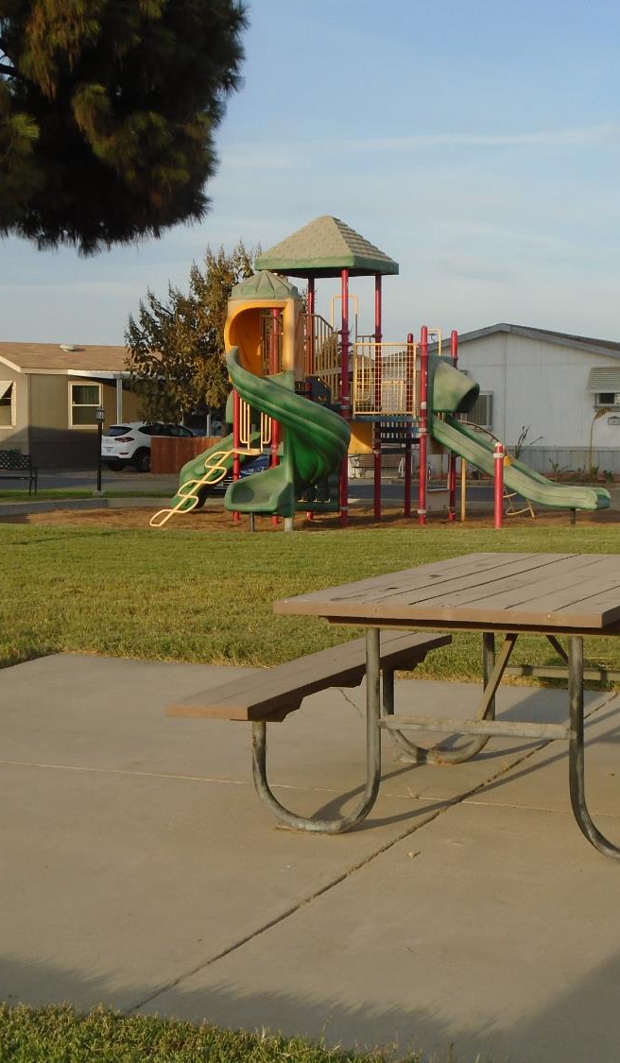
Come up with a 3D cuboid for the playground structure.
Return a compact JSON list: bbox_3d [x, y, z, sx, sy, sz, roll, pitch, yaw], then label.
[{"bbox_3d":[0.971,-2.117,23.004,6.000,4.200,3.800,2,4,26],"label":"playground structure"}]

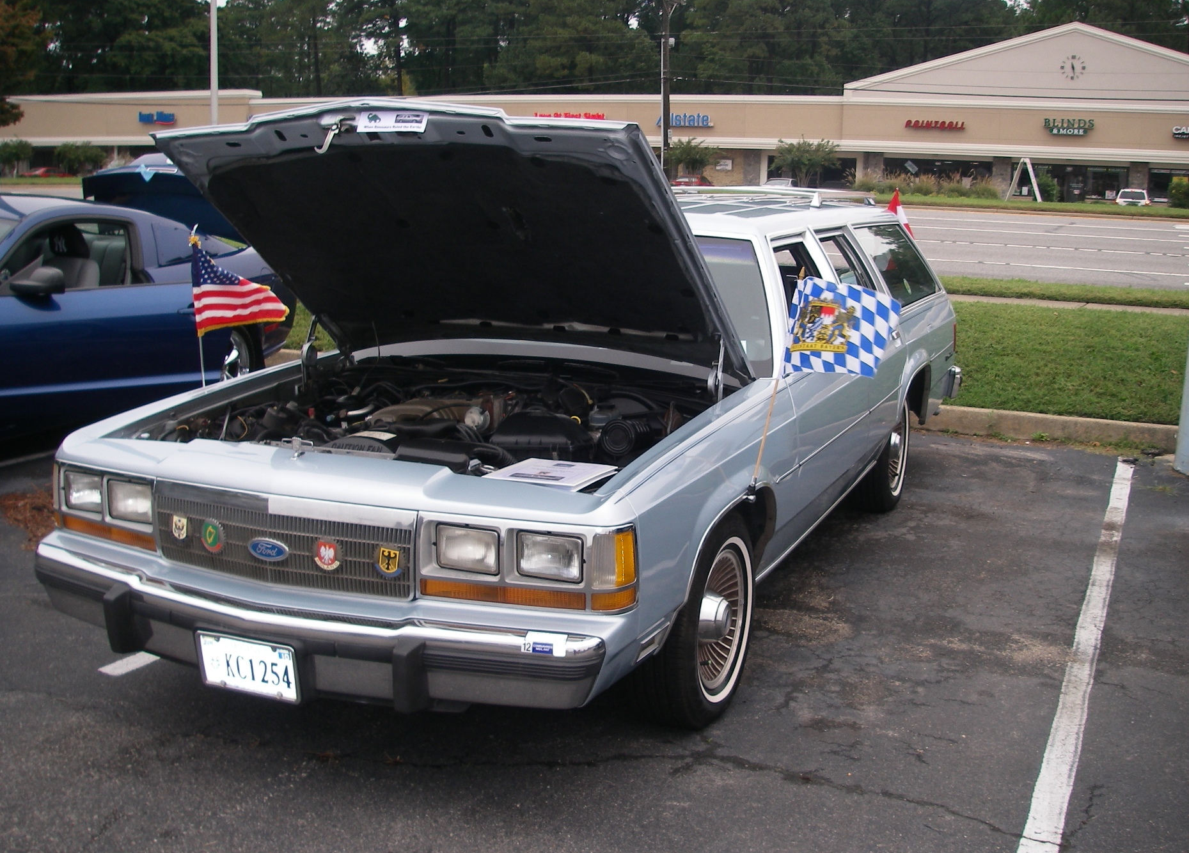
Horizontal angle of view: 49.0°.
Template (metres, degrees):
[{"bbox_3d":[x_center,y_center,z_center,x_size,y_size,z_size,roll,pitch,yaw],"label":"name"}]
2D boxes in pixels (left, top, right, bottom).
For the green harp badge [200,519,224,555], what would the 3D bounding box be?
[{"bbox_3d":[-0.967,0.279,3.299,0.075,0.082,0.014,8,13,33],"label":"green harp badge"}]

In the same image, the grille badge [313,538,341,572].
[{"bbox_3d":[-0.649,0.312,3.166,0.068,0.078,0.014,3,11,12],"label":"grille badge"}]

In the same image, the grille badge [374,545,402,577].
[{"bbox_3d":[-0.496,0.323,3.134,0.070,0.077,0.014,3,11,12],"label":"grille badge"}]

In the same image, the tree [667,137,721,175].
[{"bbox_3d":[4.093,-10.626,54.000,2.191,2.690,2.081,1,11,0],"label":"tree"}]

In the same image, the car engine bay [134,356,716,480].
[{"bbox_3d":[-0.434,0.086,4.080,1.500,0.420,1.300,5,11,22],"label":"car engine bay"}]

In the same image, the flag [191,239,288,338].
[{"bbox_3d":[-1.211,-0.470,4.450,0.350,0.330,0.100,-4,12,-25],"label":"flag"}]

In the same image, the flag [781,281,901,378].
[{"bbox_3d":[0.751,-0.300,3.960,0.400,0.310,0.100,-5,12,-27],"label":"flag"}]

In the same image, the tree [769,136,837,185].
[{"bbox_3d":[8.506,-10.392,53.000,2.716,2.716,2.580,1,11,0],"label":"tree"}]

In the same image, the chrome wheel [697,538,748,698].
[{"bbox_3d":[0.349,0.575,3.897,0.170,0.480,0.480,5,11,22],"label":"chrome wheel"}]

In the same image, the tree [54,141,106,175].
[{"bbox_3d":[-24.445,-12.377,62.000,2.515,2.383,2.389,1,11,0],"label":"tree"}]

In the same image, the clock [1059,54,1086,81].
[{"bbox_3d":[27.123,-20.355,74.000,1.500,1.500,0.100,4,11,18],"label":"clock"}]

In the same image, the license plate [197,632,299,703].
[{"bbox_3d":[-0.861,0.599,3.243,0.305,0.154,0.020,5,11,22],"label":"license plate"}]

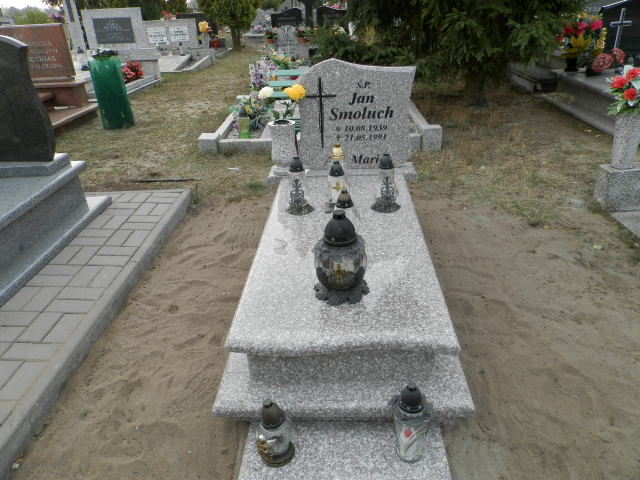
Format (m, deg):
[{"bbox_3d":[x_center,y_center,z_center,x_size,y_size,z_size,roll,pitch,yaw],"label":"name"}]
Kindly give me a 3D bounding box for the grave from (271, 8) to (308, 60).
[{"bbox_3d":[-0.548,-3.690,8.300,0.680,0.950,0.500,0,26,3],"label":"grave"}]

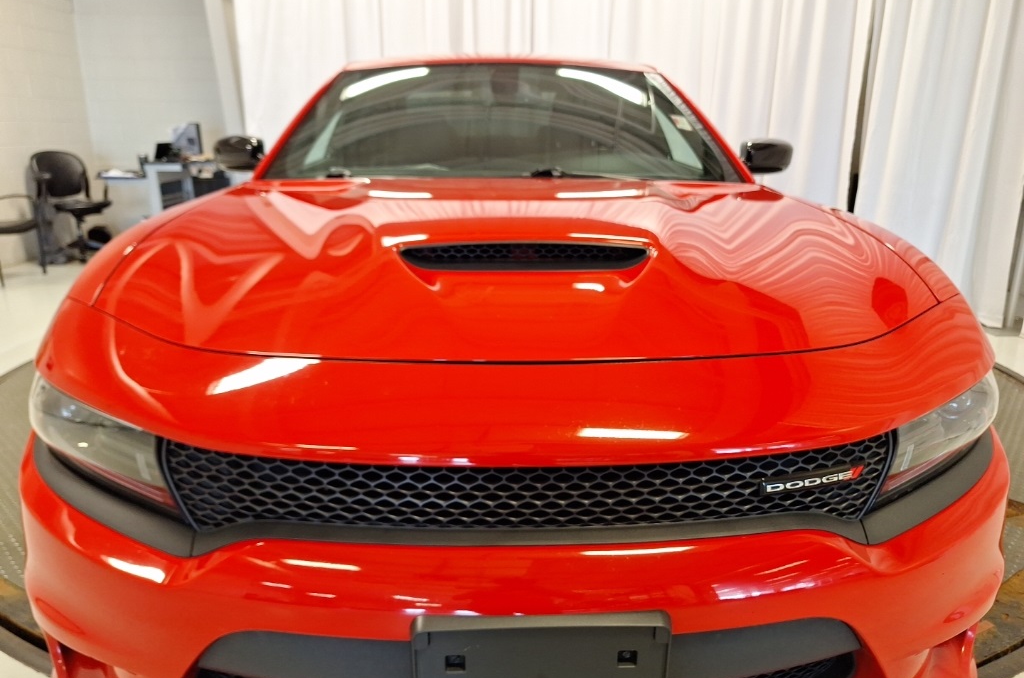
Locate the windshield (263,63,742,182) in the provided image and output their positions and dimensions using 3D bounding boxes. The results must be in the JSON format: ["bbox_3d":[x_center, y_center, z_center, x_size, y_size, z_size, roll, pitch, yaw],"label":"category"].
[{"bbox_3d":[-0.024,-0.760,2.382,1.500,0.420,0.780,0,17,-2],"label":"windshield"}]

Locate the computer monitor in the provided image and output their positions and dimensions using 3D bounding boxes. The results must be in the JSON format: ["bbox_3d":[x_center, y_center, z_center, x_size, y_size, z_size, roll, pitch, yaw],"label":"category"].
[{"bbox_3d":[-3.135,-1.901,6.589,0.420,0.360,0.150,5,17,14],"label":"computer monitor"}]

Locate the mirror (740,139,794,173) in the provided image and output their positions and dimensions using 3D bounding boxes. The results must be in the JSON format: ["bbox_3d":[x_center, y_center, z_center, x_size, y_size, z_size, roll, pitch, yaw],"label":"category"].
[{"bbox_3d":[0.940,-0.678,2.530,0.215,0.130,0.140,0,17,-2],"label":"mirror"}]

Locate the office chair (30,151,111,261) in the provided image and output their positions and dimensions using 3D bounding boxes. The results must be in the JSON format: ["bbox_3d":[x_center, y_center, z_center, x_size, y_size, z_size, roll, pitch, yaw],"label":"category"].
[{"bbox_3d":[-3.891,-1.197,6.126,0.600,0.940,0.600,8,18,23],"label":"office chair"}]

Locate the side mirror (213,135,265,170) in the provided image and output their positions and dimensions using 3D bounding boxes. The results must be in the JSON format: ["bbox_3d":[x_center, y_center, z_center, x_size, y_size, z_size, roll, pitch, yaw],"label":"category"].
[{"bbox_3d":[-0.995,-0.675,2.473,0.215,0.130,0.140,0,17,-2],"label":"side mirror"}]

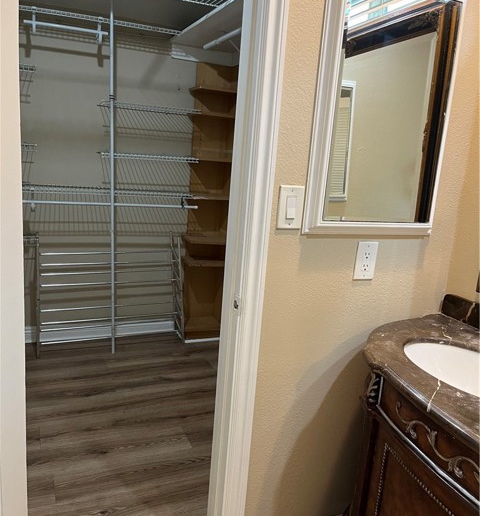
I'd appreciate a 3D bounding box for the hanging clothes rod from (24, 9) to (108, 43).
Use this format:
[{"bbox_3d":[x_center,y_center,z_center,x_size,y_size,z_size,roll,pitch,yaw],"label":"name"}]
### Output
[{"bbox_3d":[-0.959,-1.289,2.671,0.450,0.138,0.050,-1,14,-22],"label":"hanging clothes rod"}]

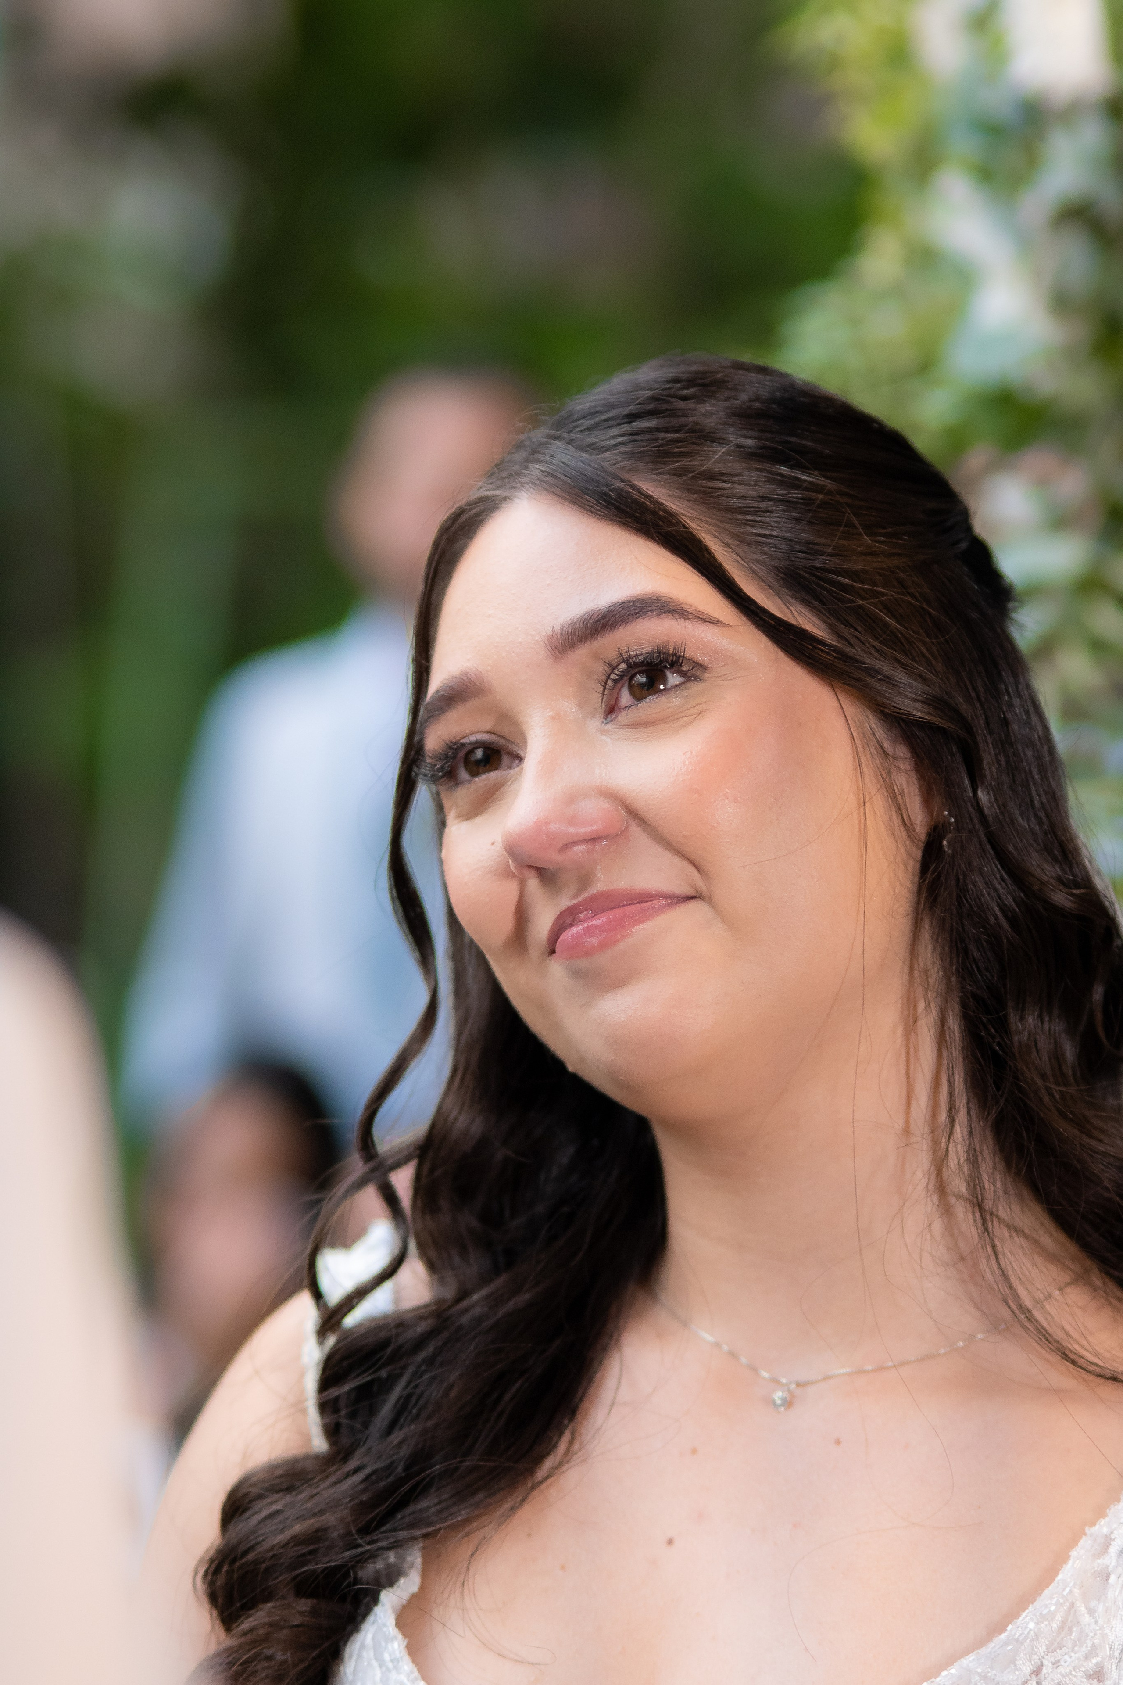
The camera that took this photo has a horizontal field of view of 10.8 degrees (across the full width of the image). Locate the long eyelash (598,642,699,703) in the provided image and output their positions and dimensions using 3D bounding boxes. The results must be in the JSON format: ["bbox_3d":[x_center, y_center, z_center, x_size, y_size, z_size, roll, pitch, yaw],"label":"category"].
[{"bbox_3d":[0.025,-0.048,1.668,0.029,0.015,0.012,-22,-17,24],"label":"long eyelash"}]

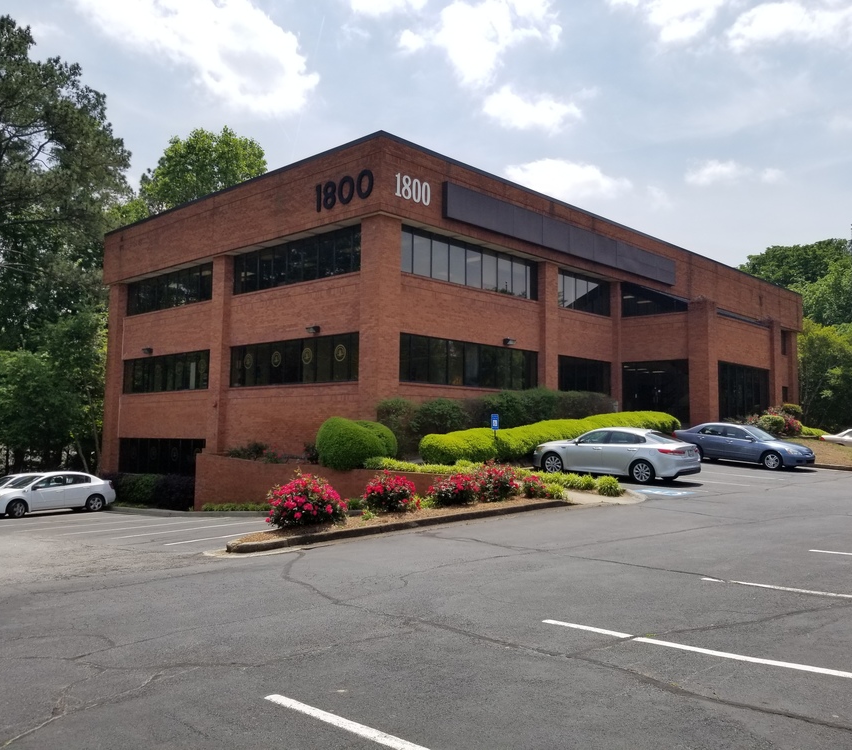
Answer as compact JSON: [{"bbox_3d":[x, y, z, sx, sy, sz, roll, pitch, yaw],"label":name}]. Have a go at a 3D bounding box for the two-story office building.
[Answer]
[{"bbox_3d":[5.912,-0.150,44.209,23.000,12.500,40.300,-3,-5,43],"label":"two-story office building"}]

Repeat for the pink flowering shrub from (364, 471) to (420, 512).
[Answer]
[{"bbox_3d":[-0.599,2.011,13.140,0.960,0.680,0.990,1,-4,0],"label":"pink flowering shrub"}]

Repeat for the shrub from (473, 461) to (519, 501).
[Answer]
[{"bbox_3d":[1.374,2.091,14.835,0.860,0.730,0.890,1,-4,0],"label":"shrub"}]

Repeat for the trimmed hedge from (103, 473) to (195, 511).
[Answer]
[{"bbox_3d":[-10.092,4.291,27.819,6.600,1.300,1.350,-3,-5,43],"label":"trimmed hedge"}]

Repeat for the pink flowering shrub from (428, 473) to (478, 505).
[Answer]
[{"bbox_3d":[0.480,2.117,14.062,0.920,0.580,0.950,1,-4,0],"label":"pink flowering shrub"}]

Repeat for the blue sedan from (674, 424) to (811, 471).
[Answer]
[{"bbox_3d":[11.360,2.510,27.050,4.820,1.450,1.815,1,-2,45],"label":"blue sedan"}]

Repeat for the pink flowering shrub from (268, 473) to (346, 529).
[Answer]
[{"bbox_3d":[-1.818,1.878,11.474,1.160,0.780,1.200,1,-4,0],"label":"pink flowering shrub"}]

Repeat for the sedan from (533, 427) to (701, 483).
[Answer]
[{"bbox_3d":[5.410,2.260,21.680,4.855,1.465,1.860,-1,-4,43],"label":"sedan"}]

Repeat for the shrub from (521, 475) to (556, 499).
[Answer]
[{"bbox_3d":[2.276,2.262,15.333,0.700,0.460,0.720,1,-4,0],"label":"shrub"}]

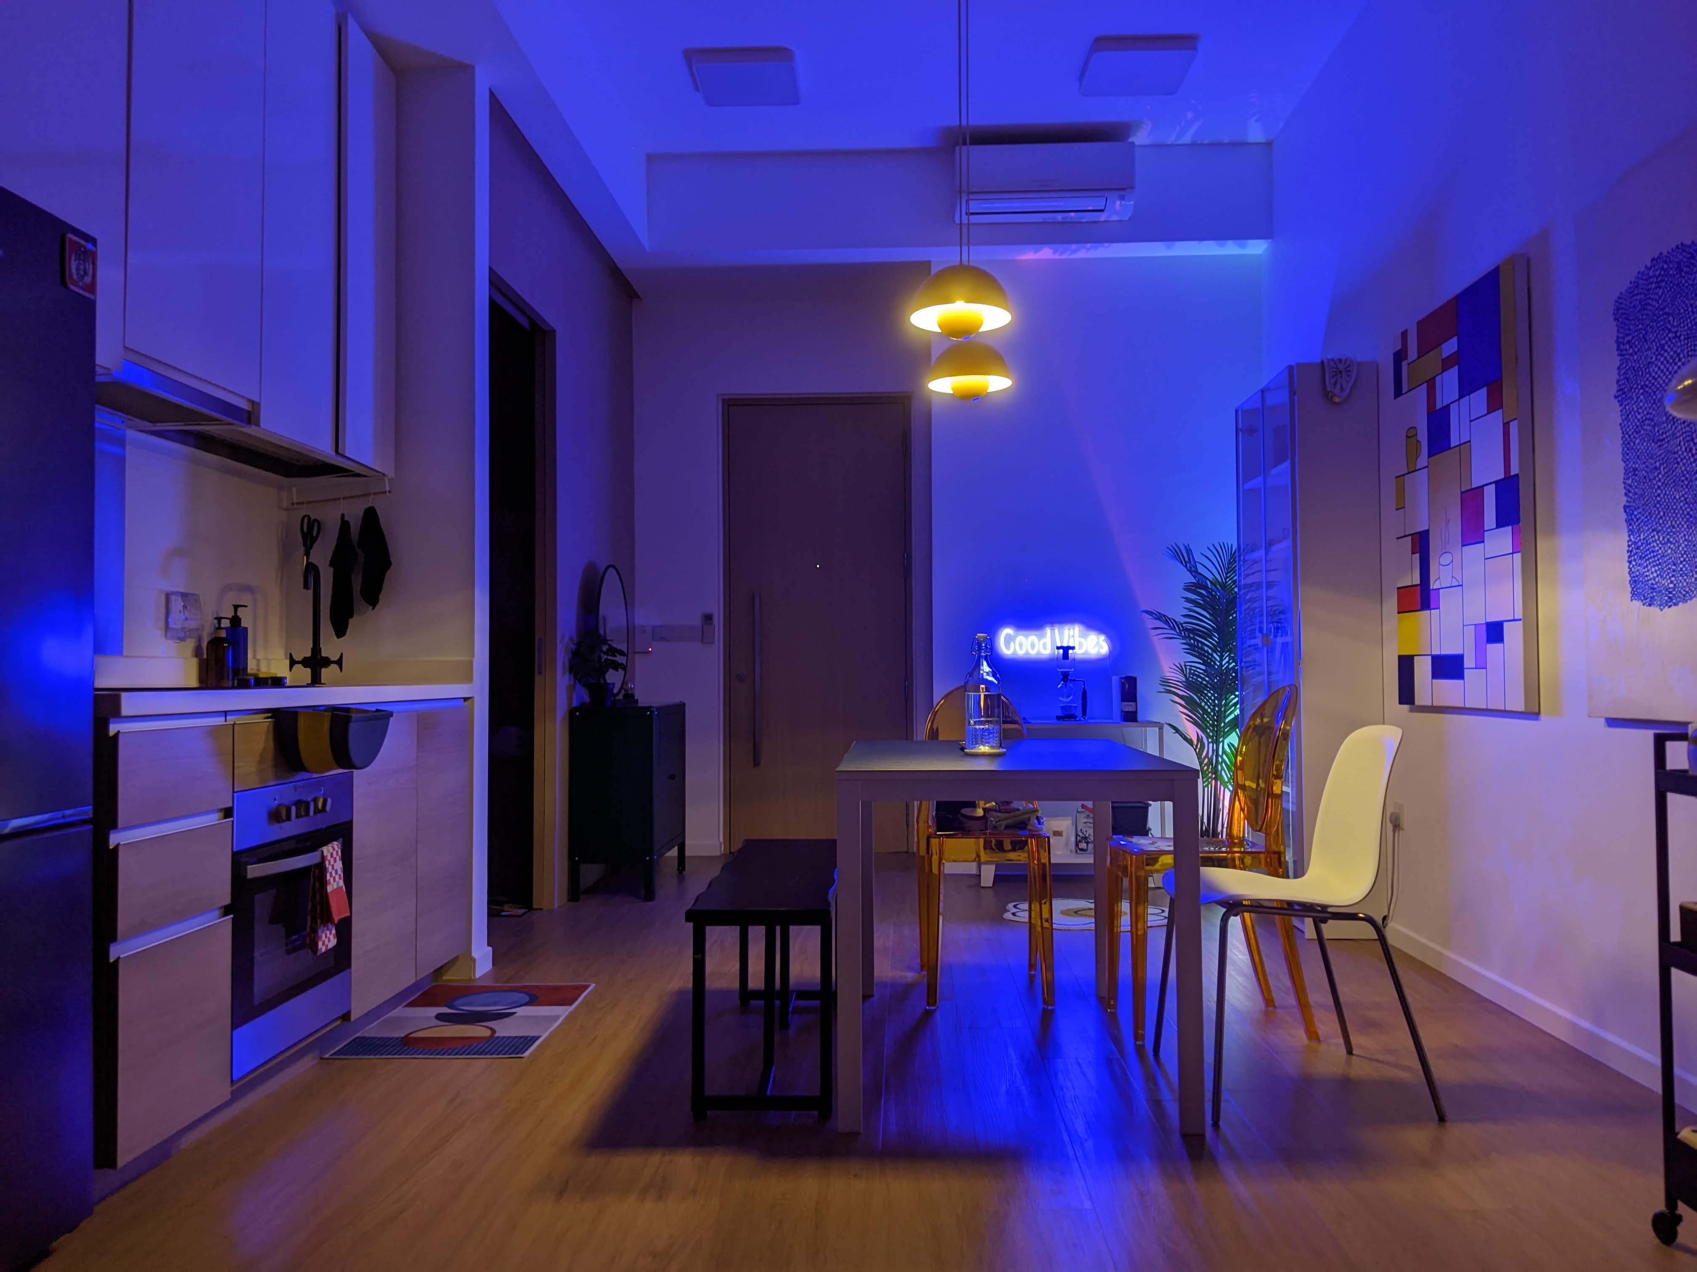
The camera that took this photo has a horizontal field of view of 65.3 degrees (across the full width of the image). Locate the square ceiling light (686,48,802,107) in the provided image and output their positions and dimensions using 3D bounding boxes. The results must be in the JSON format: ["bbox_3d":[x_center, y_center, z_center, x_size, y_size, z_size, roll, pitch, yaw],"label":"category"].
[{"bbox_3d":[-0.395,-2.224,5.277,0.380,0.050,0.380,0,-2,2],"label":"square ceiling light"}]

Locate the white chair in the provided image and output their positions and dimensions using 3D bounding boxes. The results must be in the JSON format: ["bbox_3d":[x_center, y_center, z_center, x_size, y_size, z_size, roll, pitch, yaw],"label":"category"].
[{"bbox_3d":[0.991,0.614,3.028,0.550,0.830,0.500,0,-2,-2],"label":"white chair"}]

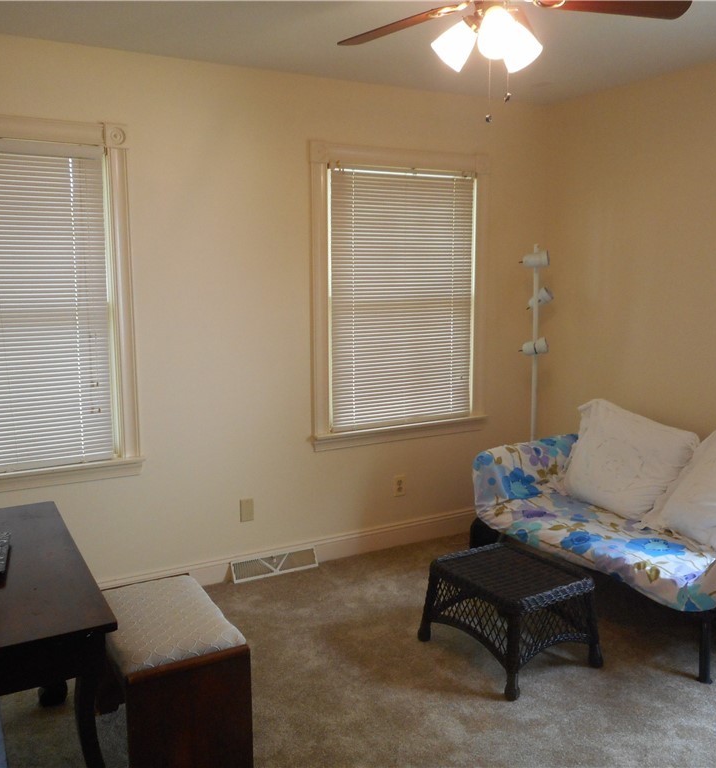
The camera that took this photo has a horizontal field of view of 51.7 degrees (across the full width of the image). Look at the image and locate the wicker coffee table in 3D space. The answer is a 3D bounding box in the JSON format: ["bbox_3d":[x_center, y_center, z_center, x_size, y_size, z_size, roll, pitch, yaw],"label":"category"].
[{"bbox_3d":[0.605,0.912,2.955,0.475,0.345,0.550,-6,10,-32],"label":"wicker coffee table"}]

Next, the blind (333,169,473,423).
[{"bbox_3d":[0.253,-0.446,3.914,0.875,1.326,0.045,-5,10,-28],"label":"blind"}]

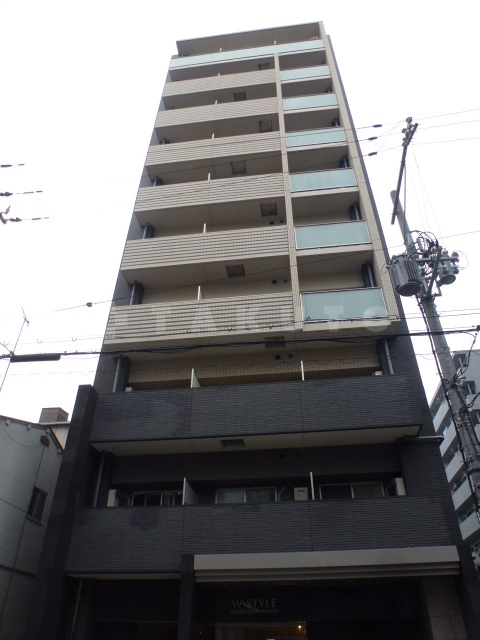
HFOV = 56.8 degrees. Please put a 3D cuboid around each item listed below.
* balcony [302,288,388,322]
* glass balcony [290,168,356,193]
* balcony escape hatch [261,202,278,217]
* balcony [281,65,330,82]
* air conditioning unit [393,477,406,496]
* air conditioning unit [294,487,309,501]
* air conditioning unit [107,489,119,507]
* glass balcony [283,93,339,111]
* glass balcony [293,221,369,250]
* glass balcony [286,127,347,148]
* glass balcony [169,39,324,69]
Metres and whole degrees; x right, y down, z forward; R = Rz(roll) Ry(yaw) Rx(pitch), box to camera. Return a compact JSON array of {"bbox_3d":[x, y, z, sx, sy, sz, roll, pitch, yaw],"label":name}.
[{"bbox_3d":[2.960,-0.418,12.689,2.337,1.077,0.100,-4,-38,6],"label":"balcony"},{"bbox_3d":[2.999,-4.999,16.039,2.312,1.042,0.120,-4,-38,6],"label":"glass balcony"},{"bbox_3d":[1.095,-4.098,16.439,0.590,0.100,0.590,-4,-38,6],"label":"balcony escape hatch"},{"bbox_3d":[3.147,-11.874,21.368,2.312,1.042,0.120,-4,-38,6],"label":"balcony"},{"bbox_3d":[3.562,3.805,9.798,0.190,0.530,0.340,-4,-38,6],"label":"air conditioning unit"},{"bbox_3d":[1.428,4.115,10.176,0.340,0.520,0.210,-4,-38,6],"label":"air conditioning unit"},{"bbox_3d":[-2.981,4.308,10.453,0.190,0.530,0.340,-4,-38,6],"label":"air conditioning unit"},{"bbox_3d":[3.098,-9.582,19.592,2.312,1.042,0.120,-4,-38,6],"label":"glass balcony"},{"bbox_3d":[2.950,-2.707,14.262,2.312,1.042,0.120,-4,-38,6],"label":"glass balcony"},{"bbox_3d":[3.049,-7.291,17.815,2.312,1.042,0.120,-4,-38,6],"label":"glass balcony"},{"bbox_3d":[0.315,-14.029,23.499,8.124,1.162,0.120,-4,-38,6],"label":"glass balcony"}]

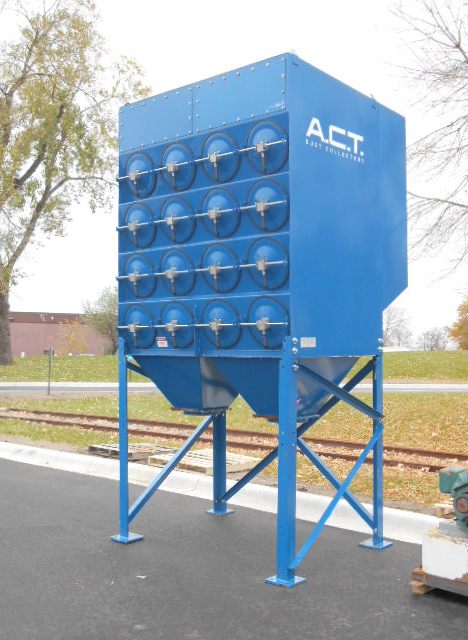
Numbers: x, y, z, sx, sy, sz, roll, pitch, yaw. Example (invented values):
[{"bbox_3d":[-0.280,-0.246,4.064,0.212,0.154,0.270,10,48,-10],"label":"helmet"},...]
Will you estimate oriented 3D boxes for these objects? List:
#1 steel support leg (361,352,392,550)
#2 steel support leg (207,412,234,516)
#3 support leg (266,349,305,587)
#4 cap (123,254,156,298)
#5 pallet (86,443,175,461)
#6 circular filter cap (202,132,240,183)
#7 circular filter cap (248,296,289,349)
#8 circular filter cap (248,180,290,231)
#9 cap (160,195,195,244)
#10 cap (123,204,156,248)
[{"bbox_3d":[1.284,1.134,6.883,0.215,1.800,0.215,-2,-3,41],"label":"steel support leg"},{"bbox_3d":[-0.145,1.177,8.109,0.215,1.800,0.215,-2,-3,41],"label":"steel support leg"},{"bbox_3d":[0.413,1.101,5.883,0.215,1.800,0.215,-2,-3,41],"label":"support leg"},{"bbox_3d":[-0.898,-0.406,6.992,0.432,0.432,0.100,-2,-3,41],"label":"cap"},{"bbox_3d":[-1.421,1.903,11.011,1.000,0.120,0.980,-2,-3,43],"label":"pallet"},{"bbox_3d":[-0.120,-1.272,5.930,0.399,0.399,0.090,-2,-2,40],"label":"circular filter cap"},{"bbox_3d":[0.235,0.018,5.593,0.399,0.399,0.090,-2,-2,40],"label":"circular filter cap"},{"bbox_3d":[0.233,-0.850,5.621,0.399,0.399,0.090,-2,-2,40],"label":"circular filter cap"},{"bbox_3d":[-0.474,-0.818,6.211,0.399,0.399,0.090,-2,-2,40],"label":"cap"},{"bbox_3d":[-0.823,-0.808,6.506,0.399,0.399,0.090,-2,-2,40],"label":"cap"}]

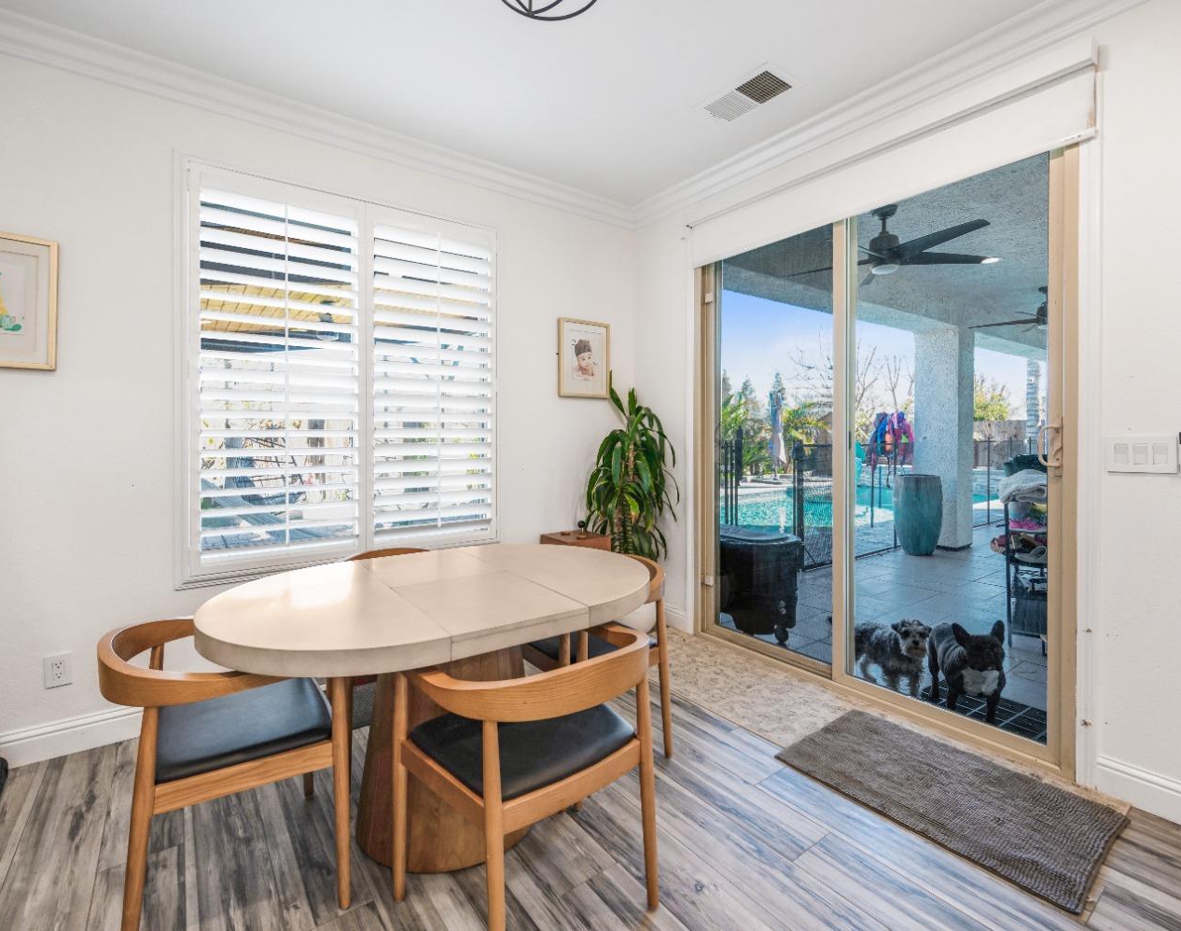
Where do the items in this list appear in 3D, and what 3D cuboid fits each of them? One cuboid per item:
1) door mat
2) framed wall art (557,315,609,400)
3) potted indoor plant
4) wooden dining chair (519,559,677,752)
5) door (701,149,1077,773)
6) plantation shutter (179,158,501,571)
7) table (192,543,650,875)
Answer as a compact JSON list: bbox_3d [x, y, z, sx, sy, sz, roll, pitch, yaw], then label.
[{"bbox_3d":[1.246,1.138,1.957,0.600,0.020,0.905,-1,2,-36],"label":"door mat"},{"bbox_3d":[-0.029,-0.698,3.579,0.405,0.505,0.030,-1,2,-36],"label":"framed wall art"},{"bbox_3d":[0.241,0.279,3.457,0.570,1.620,0.570,0,2,0],"label":"potted indoor plant"},{"bbox_3d":[-0.013,0.767,2.182,0.525,0.745,0.585,-1,2,-36],"label":"wooden dining chair"},{"bbox_3d":[1.256,-0.077,2.686,0.120,2.360,1.800,-1,2,-36],"label":"door"},{"bbox_3d":[-1.151,-0.419,2.766,1.476,1.798,0.080,-1,2,-36],"label":"plantation shutter"},{"bbox_3d":[-0.468,0.770,1.860,1.410,0.770,1.039,-1,2,-34],"label":"table"}]

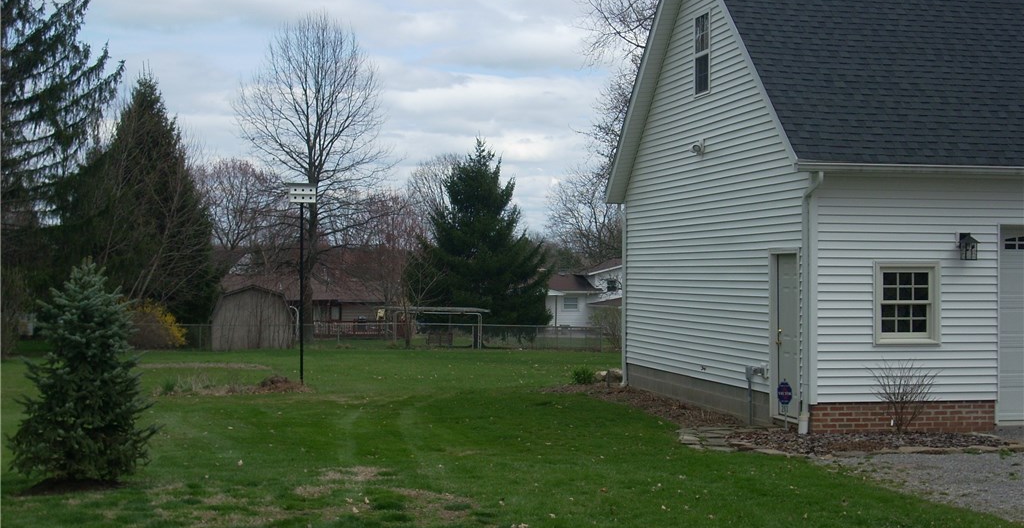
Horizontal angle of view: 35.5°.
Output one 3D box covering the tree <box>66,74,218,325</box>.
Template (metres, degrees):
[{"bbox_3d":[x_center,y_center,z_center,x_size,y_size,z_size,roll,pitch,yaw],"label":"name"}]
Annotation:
[{"bbox_3d":[-16.890,-2.490,73.000,6.950,12.340,6.800,0,0,-11],"label":"tree"}]

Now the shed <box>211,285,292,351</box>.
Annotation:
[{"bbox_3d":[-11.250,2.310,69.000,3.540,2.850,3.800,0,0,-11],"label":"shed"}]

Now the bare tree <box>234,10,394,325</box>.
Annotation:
[{"bbox_3d":[-10.140,-4.520,82.000,8.210,16.990,8.000,0,0,-11],"label":"bare tree"}]

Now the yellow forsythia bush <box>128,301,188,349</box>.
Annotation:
[{"bbox_3d":[-14.950,2.550,67.000,2.600,2.030,2.300,0,0,-11],"label":"yellow forsythia bush"}]

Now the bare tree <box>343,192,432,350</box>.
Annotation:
[{"bbox_3d":[-5.850,0.160,75.000,4.040,7.420,4.000,0,0,-11],"label":"bare tree"}]

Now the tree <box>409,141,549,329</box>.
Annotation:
[{"bbox_3d":[-1.440,-0.960,71.000,6.310,9.250,6.200,0,0,-11],"label":"tree"}]

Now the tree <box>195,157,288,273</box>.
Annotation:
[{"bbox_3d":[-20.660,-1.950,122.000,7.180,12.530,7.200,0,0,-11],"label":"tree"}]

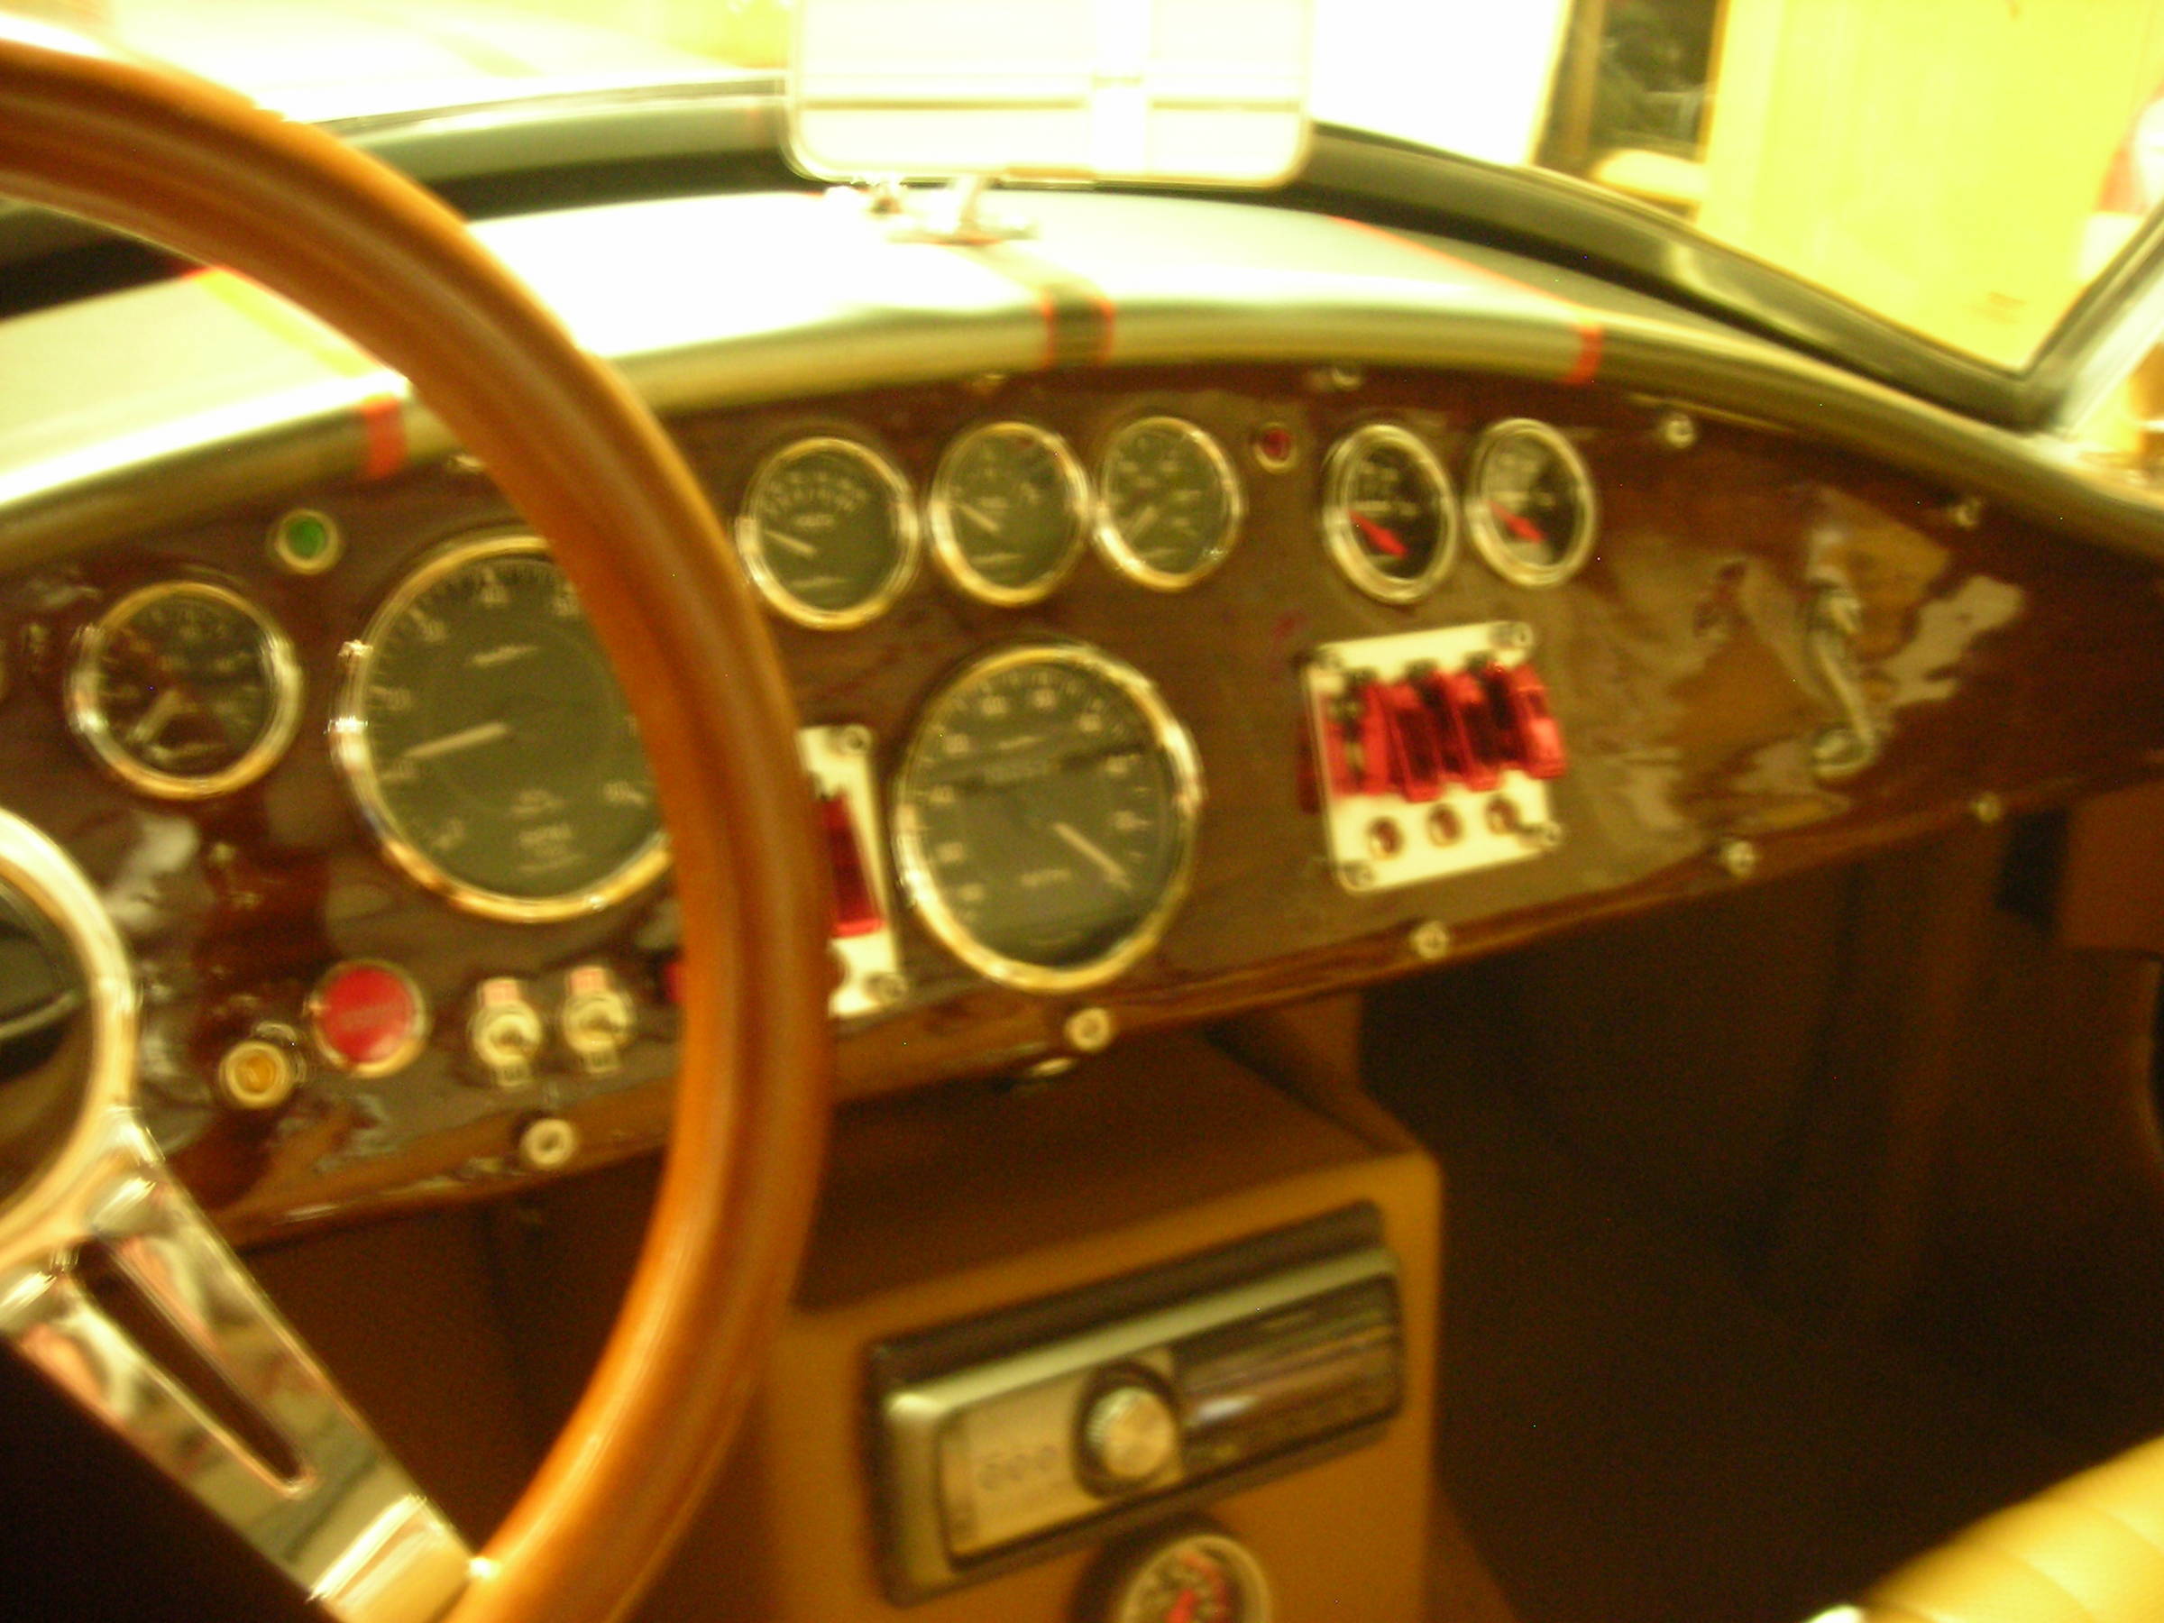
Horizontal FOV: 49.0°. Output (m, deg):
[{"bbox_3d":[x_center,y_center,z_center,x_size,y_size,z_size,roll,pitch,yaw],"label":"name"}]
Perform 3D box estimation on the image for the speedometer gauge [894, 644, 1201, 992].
[{"bbox_3d":[-0.010,0.002,0.784,0.114,0.114,0.025,-9,3,-29],"label":"speedometer gauge"}]

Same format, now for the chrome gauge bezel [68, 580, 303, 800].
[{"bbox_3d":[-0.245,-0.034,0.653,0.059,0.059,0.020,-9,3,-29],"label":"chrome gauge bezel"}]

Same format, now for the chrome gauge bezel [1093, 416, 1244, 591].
[{"bbox_3d":[0.029,-0.105,0.808,0.059,0.059,0.020,-9,3,-29],"label":"chrome gauge bezel"}]

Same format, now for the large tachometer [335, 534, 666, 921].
[{"bbox_3d":[-0.160,-0.025,0.701,0.114,0.114,0.025,-9,3,-29],"label":"large tachometer"}]

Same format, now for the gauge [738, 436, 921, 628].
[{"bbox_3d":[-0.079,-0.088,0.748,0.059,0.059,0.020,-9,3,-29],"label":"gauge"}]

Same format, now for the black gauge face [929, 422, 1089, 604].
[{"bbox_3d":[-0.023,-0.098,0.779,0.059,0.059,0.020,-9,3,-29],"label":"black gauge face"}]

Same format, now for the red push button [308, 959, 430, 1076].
[{"bbox_3d":[-0.203,0.059,0.675,0.032,0.032,0.016,-9,3,-29],"label":"red push button"}]

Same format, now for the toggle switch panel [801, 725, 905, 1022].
[{"bbox_3d":[-0.079,0.018,0.734,0.047,0.087,0.032,-9,3,-29],"label":"toggle switch panel"}]

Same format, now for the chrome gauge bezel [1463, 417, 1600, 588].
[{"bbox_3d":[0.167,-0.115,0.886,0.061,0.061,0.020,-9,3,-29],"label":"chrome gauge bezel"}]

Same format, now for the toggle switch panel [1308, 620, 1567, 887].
[{"bbox_3d":[0.136,-0.021,0.855,0.098,0.087,0.032,-9,3,-29],"label":"toggle switch panel"}]

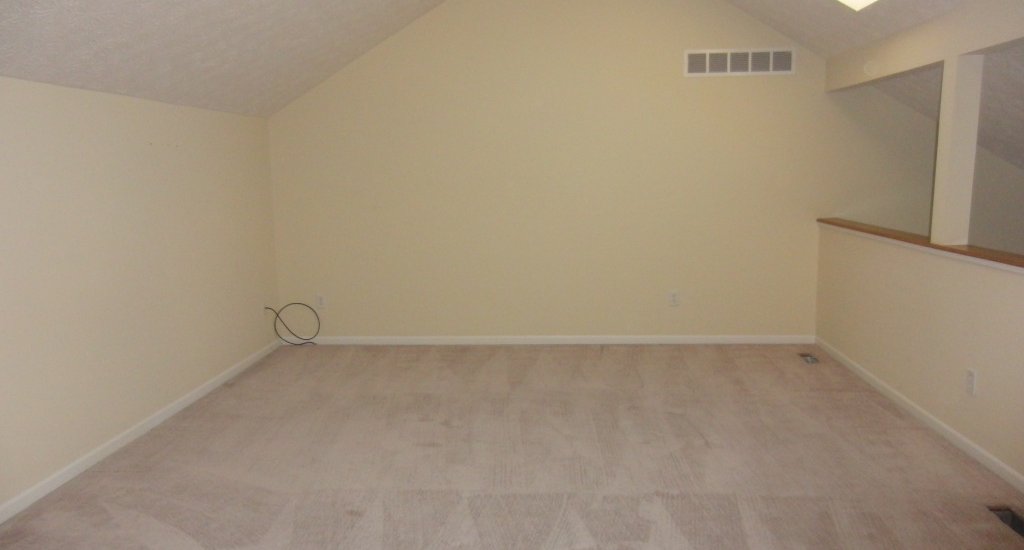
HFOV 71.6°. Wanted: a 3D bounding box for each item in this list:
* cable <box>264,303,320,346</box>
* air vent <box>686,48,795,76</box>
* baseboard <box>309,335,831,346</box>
[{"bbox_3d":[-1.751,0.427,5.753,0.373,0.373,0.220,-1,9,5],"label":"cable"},{"bbox_3d":[1.707,-1.594,5.327,0.814,0.194,0.018,-1,9,5],"label":"air vent"},{"bbox_3d":[0.244,0.531,5.771,4.319,0.077,0.015,-1,9,5],"label":"baseboard"}]

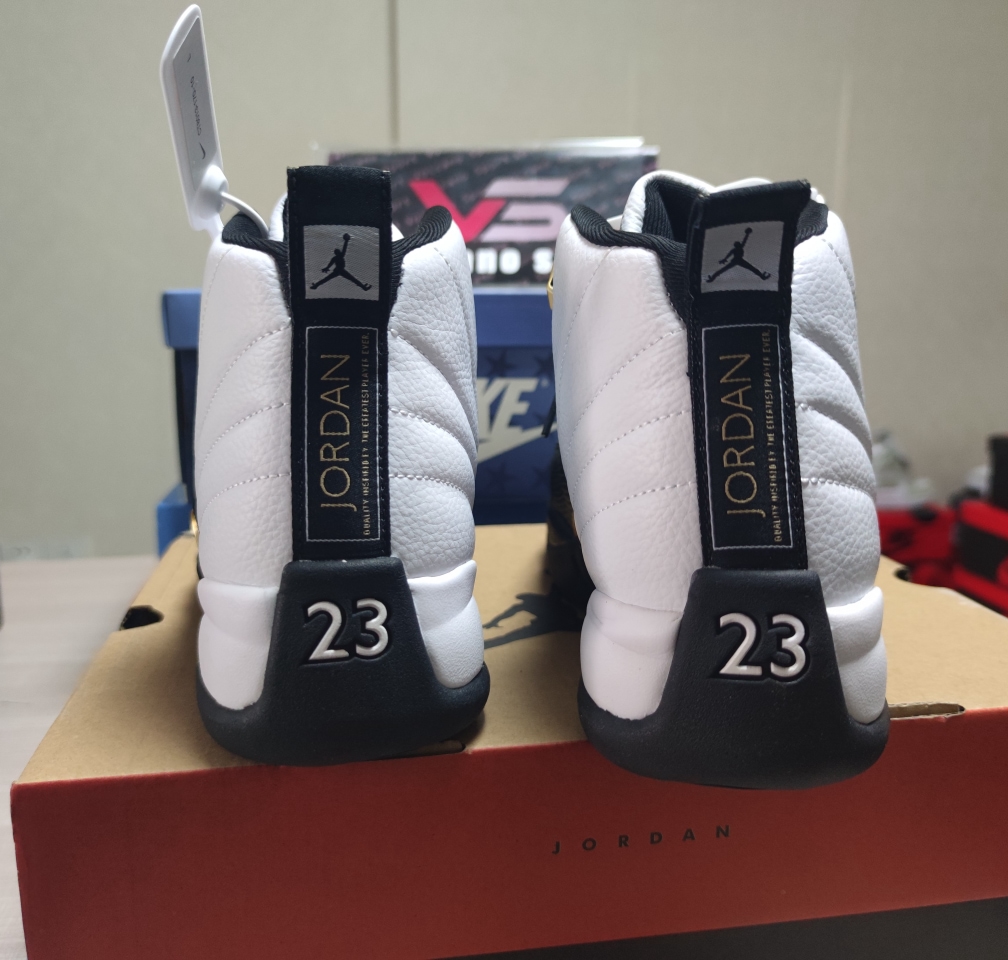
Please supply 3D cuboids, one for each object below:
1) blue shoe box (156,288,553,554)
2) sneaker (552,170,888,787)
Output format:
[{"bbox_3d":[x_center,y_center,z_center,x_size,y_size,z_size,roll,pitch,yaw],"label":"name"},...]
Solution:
[{"bbox_3d":[-0.033,-0.074,0.657,0.354,0.125,0.228,-1,13,-5],"label":"blue shoe box"},{"bbox_3d":[0.075,-0.030,0.357,0.115,0.170,0.300,2,13,4],"label":"sneaker"}]

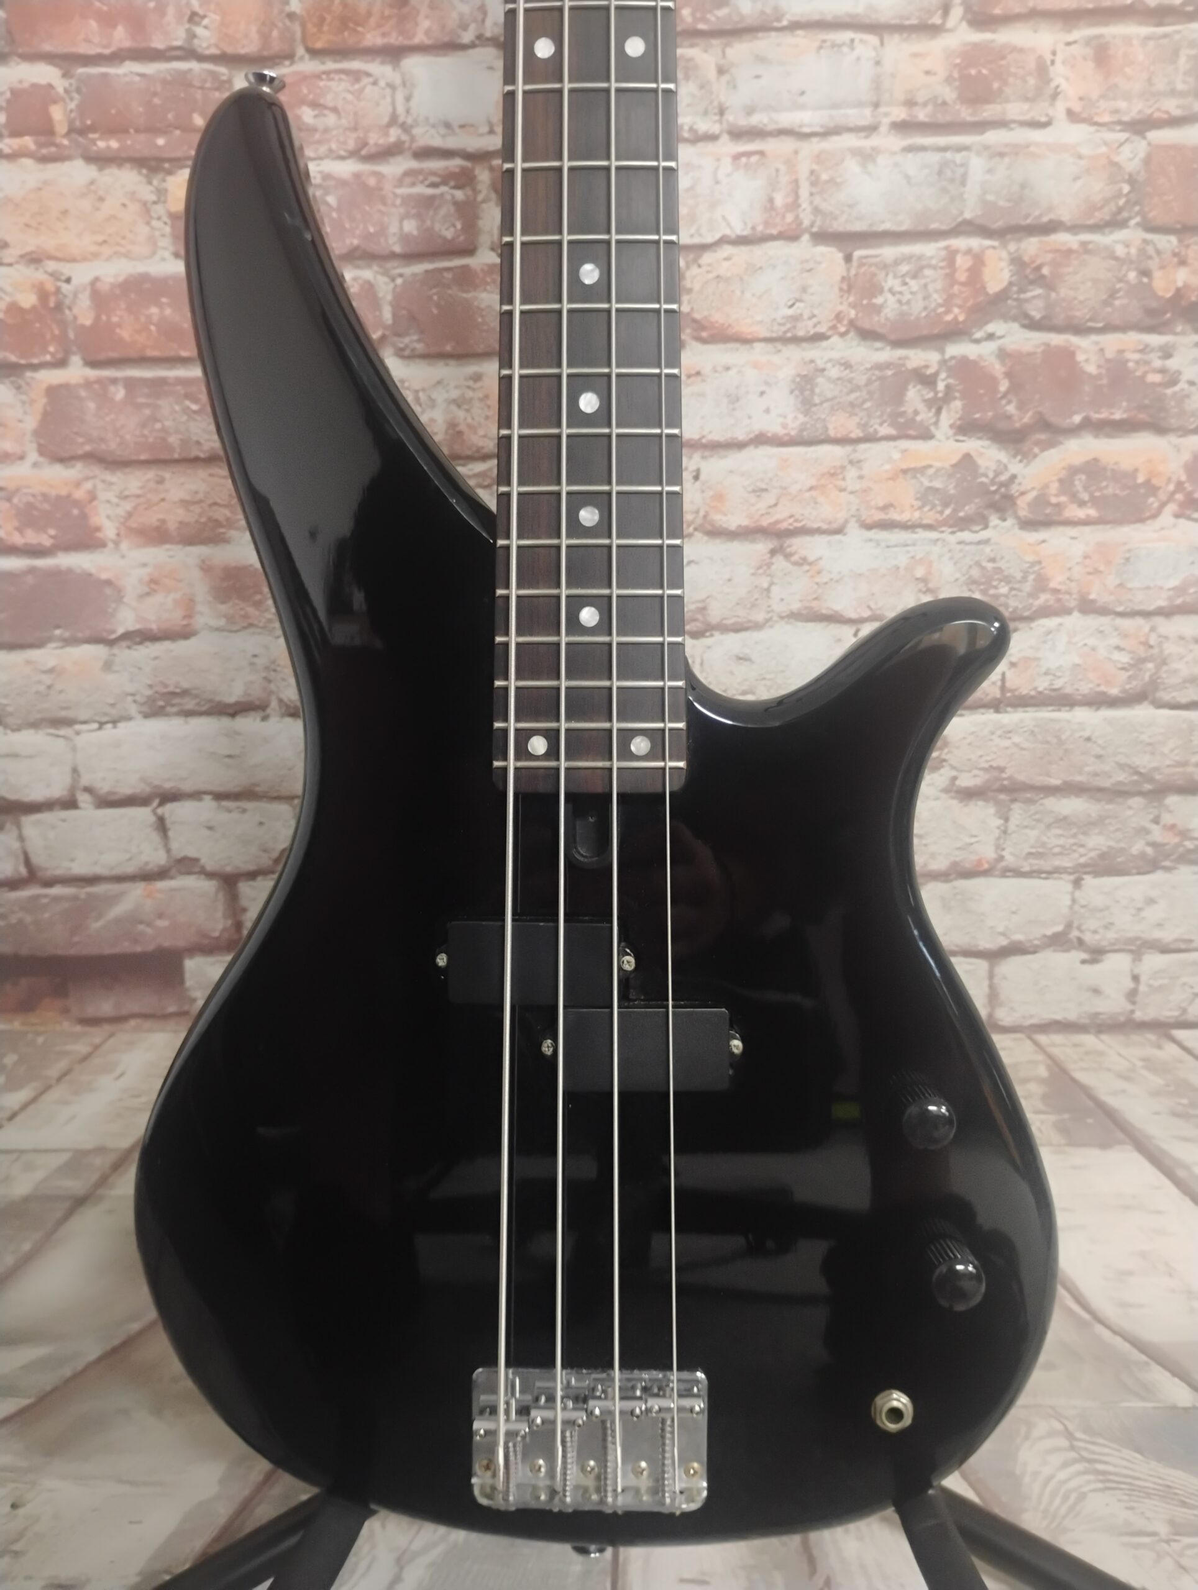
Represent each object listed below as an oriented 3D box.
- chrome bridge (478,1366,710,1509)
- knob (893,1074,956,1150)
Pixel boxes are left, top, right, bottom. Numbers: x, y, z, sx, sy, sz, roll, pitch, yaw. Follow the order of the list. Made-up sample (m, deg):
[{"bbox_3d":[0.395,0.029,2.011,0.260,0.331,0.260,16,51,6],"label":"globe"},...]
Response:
[{"bbox_3d":[-0.003,0.224,0.443,0.082,0.046,0.015,0,4,1],"label":"chrome bridge"},{"bbox_3d":[0.109,0.107,0.430,0.017,0.017,0.018,0,4,1],"label":"knob"}]

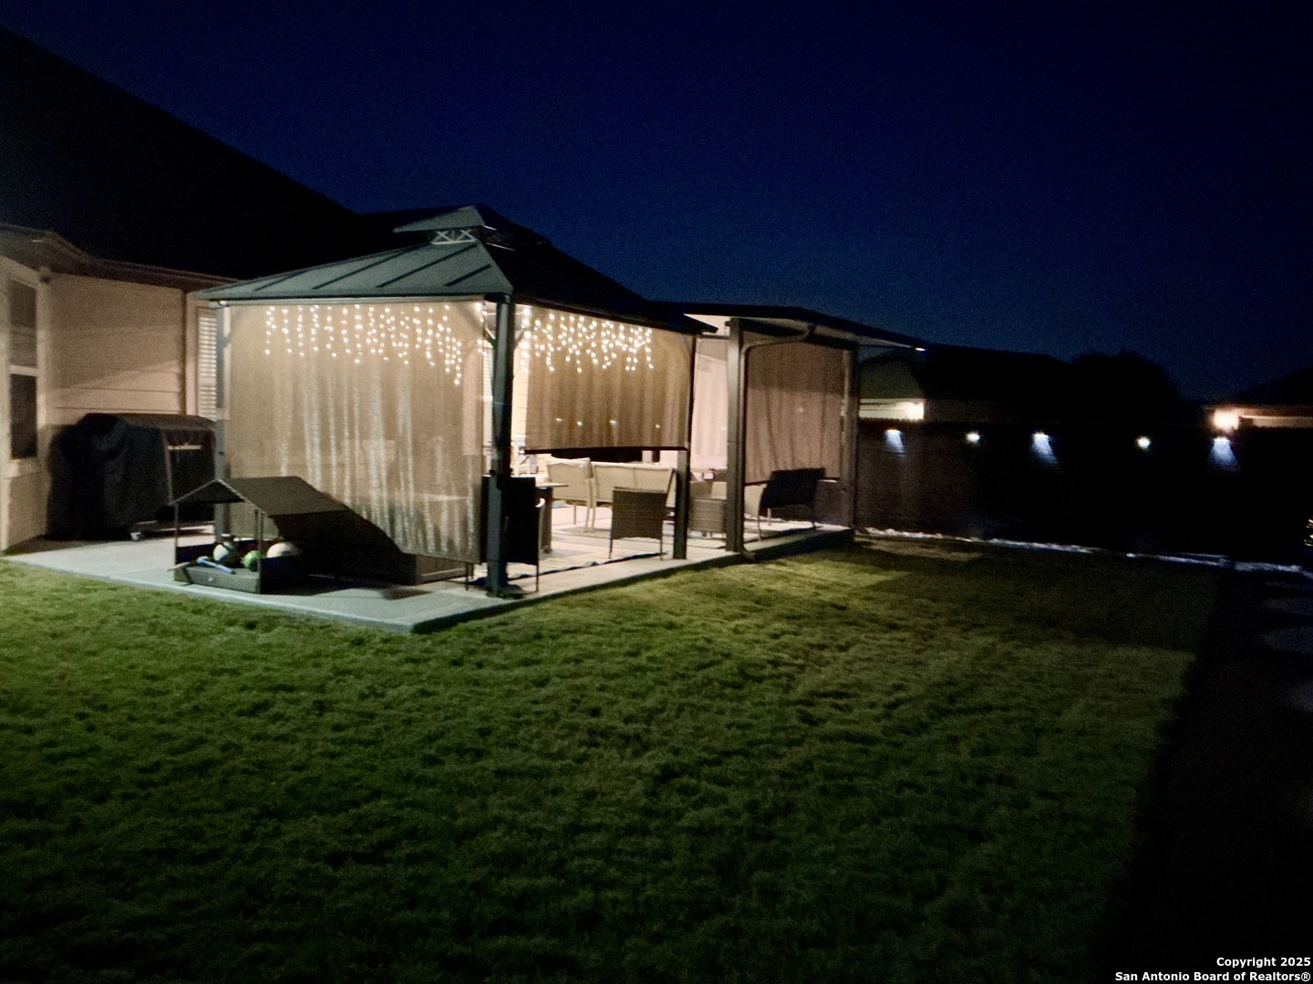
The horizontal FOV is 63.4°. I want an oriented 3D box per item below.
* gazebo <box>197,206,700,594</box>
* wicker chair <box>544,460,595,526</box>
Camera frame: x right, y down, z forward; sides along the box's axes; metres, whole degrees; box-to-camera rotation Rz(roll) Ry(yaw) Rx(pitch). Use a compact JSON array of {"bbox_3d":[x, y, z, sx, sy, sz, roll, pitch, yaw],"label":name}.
[{"bbox_3d":[-1.776,-1.024,9.912,3.650,3.260,3.450,5,4,29],"label":"gazebo"},{"bbox_3d":[-1.012,0.015,12.936,0.640,0.860,0.680,3,4,14],"label":"wicker chair"}]

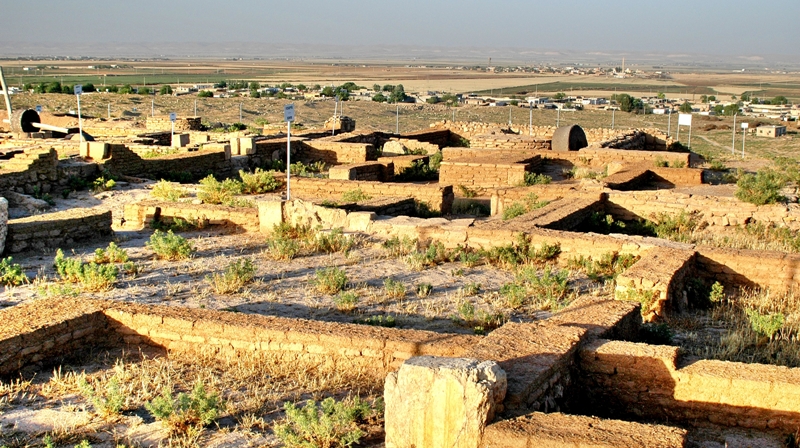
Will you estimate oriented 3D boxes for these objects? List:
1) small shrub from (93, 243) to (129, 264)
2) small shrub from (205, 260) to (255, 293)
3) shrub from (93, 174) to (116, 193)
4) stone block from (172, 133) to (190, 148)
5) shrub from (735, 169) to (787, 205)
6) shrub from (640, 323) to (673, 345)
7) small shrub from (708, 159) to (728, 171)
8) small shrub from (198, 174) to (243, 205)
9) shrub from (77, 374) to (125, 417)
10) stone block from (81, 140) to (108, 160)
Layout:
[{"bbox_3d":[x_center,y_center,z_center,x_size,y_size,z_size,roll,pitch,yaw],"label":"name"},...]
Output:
[{"bbox_3d":[-4.864,0.492,19.002,0.587,0.347,0.528,-2,9,-14],"label":"small shrub"},{"bbox_3d":[-2.426,0.733,16.261,0.720,0.481,0.648,0,9,0],"label":"small shrub"},{"bbox_3d":[-6.968,-0.979,26.817,0.549,0.365,0.467,0,8,0],"label":"shrub"},{"bbox_3d":[-8.029,-3.091,41.664,0.420,0.520,0.500,6,10,35],"label":"stone block"},{"bbox_3d":[7.674,-0.790,23.981,1.029,0.718,0.926,3,9,18],"label":"shrub"},{"bbox_3d":[3.046,1.285,13.426,0.418,0.299,0.376,0,9,0],"label":"shrub"},{"bbox_3d":[9.587,-1.798,34.207,0.584,0.335,0.496,0,8,0],"label":"small shrub"},{"bbox_3d":[-3.904,-0.782,24.812,0.928,0.590,0.743,0,8,0],"label":"small shrub"},{"bbox_3d":[-2.928,1.659,11.198,0.438,0.390,0.394,0,8,0],"label":"shrub"},{"bbox_3d":[-9.020,-2.197,33.670,0.720,0.520,0.450,3,9,20],"label":"stone block"}]

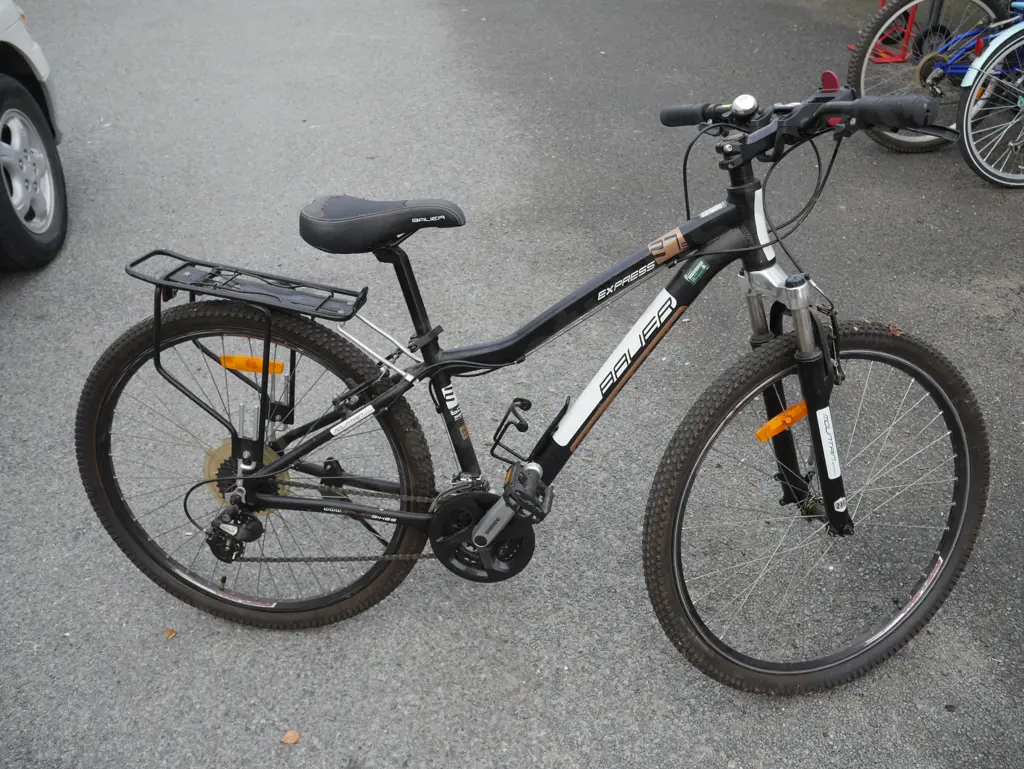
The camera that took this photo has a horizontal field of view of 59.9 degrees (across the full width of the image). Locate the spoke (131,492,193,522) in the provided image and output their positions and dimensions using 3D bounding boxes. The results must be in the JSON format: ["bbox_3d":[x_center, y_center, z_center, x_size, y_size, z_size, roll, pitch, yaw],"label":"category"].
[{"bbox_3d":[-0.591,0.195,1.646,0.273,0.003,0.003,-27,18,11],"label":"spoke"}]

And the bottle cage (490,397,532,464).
[{"bbox_3d":[0.028,0.063,1.473,0.077,0.157,0.077,27,25,-4],"label":"bottle cage"}]

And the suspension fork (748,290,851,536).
[{"bbox_3d":[0.465,0.044,1.433,0.063,0.444,0.172,-25,20,-10],"label":"suspension fork"}]

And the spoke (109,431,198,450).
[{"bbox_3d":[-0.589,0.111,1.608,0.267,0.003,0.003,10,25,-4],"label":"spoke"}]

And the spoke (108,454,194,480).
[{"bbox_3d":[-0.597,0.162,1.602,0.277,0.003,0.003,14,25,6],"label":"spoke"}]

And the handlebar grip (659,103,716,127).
[{"bbox_3d":[0.294,-0.466,1.532,0.035,0.035,0.131,-27,21,-16],"label":"handlebar grip"}]

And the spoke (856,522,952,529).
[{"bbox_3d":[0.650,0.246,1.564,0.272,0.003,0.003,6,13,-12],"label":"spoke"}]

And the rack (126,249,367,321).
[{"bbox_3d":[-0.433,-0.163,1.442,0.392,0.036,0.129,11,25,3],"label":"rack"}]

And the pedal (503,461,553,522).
[{"bbox_3d":[0.026,0.165,1.361,0.078,0.029,0.094,38,24,-9],"label":"pedal"}]

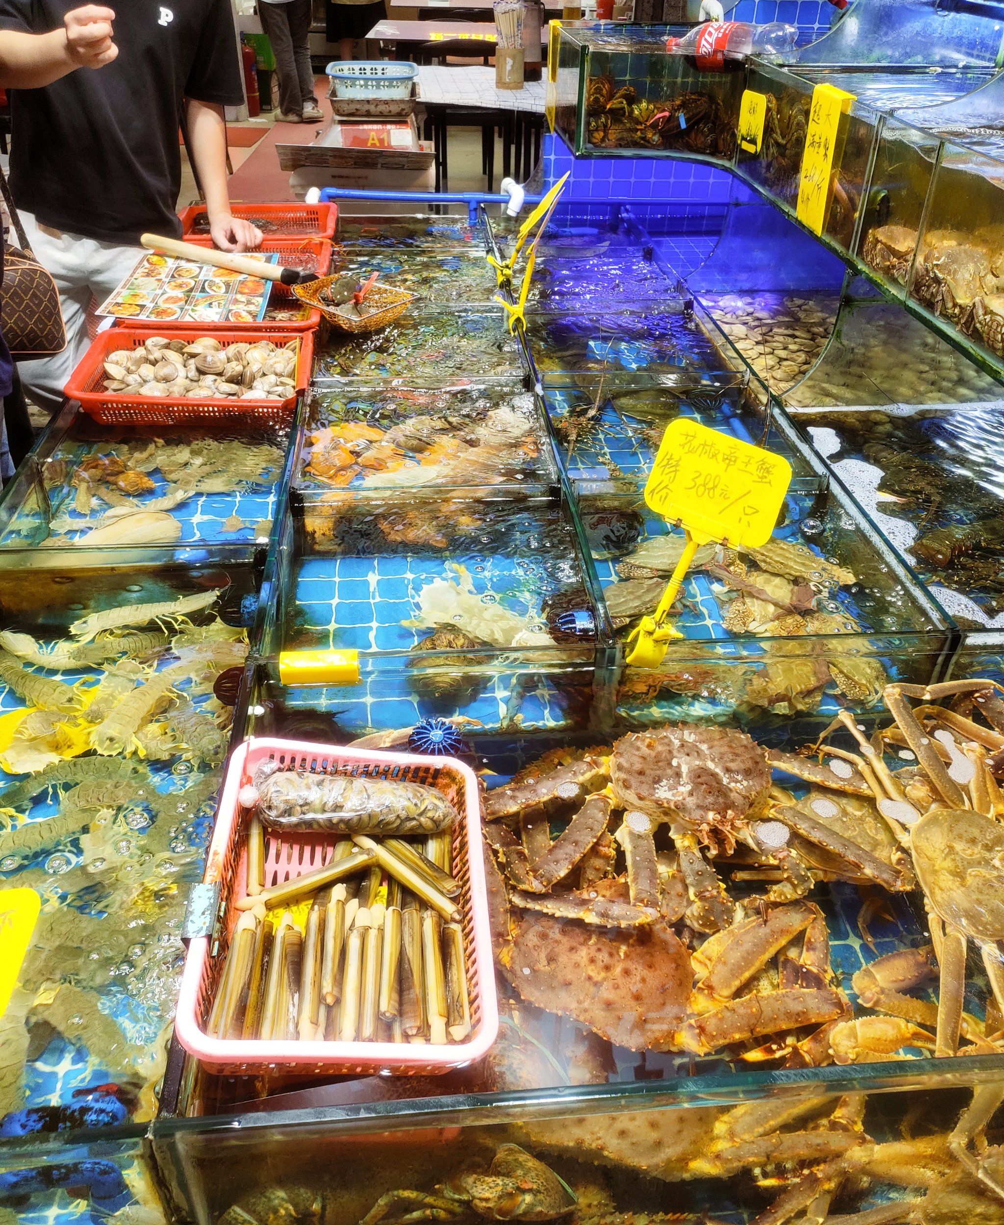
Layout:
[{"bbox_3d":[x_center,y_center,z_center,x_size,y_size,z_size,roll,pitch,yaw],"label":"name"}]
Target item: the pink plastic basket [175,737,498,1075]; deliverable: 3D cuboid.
[{"bbox_3d":[-0.138,0.261,0.792,0.242,0.090,0.305,6,37,-11],"label":"pink plastic basket"}]

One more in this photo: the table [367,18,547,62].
[{"bbox_3d":[-0.109,-3.114,5.455,1.330,0.750,0.880,-2,38,-5],"label":"table"}]

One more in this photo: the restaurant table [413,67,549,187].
[{"bbox_3d":[0.188,-1.842,3.832,1.180,0.750,0.870,-2,38,-5],"label":"restaurant table"}]

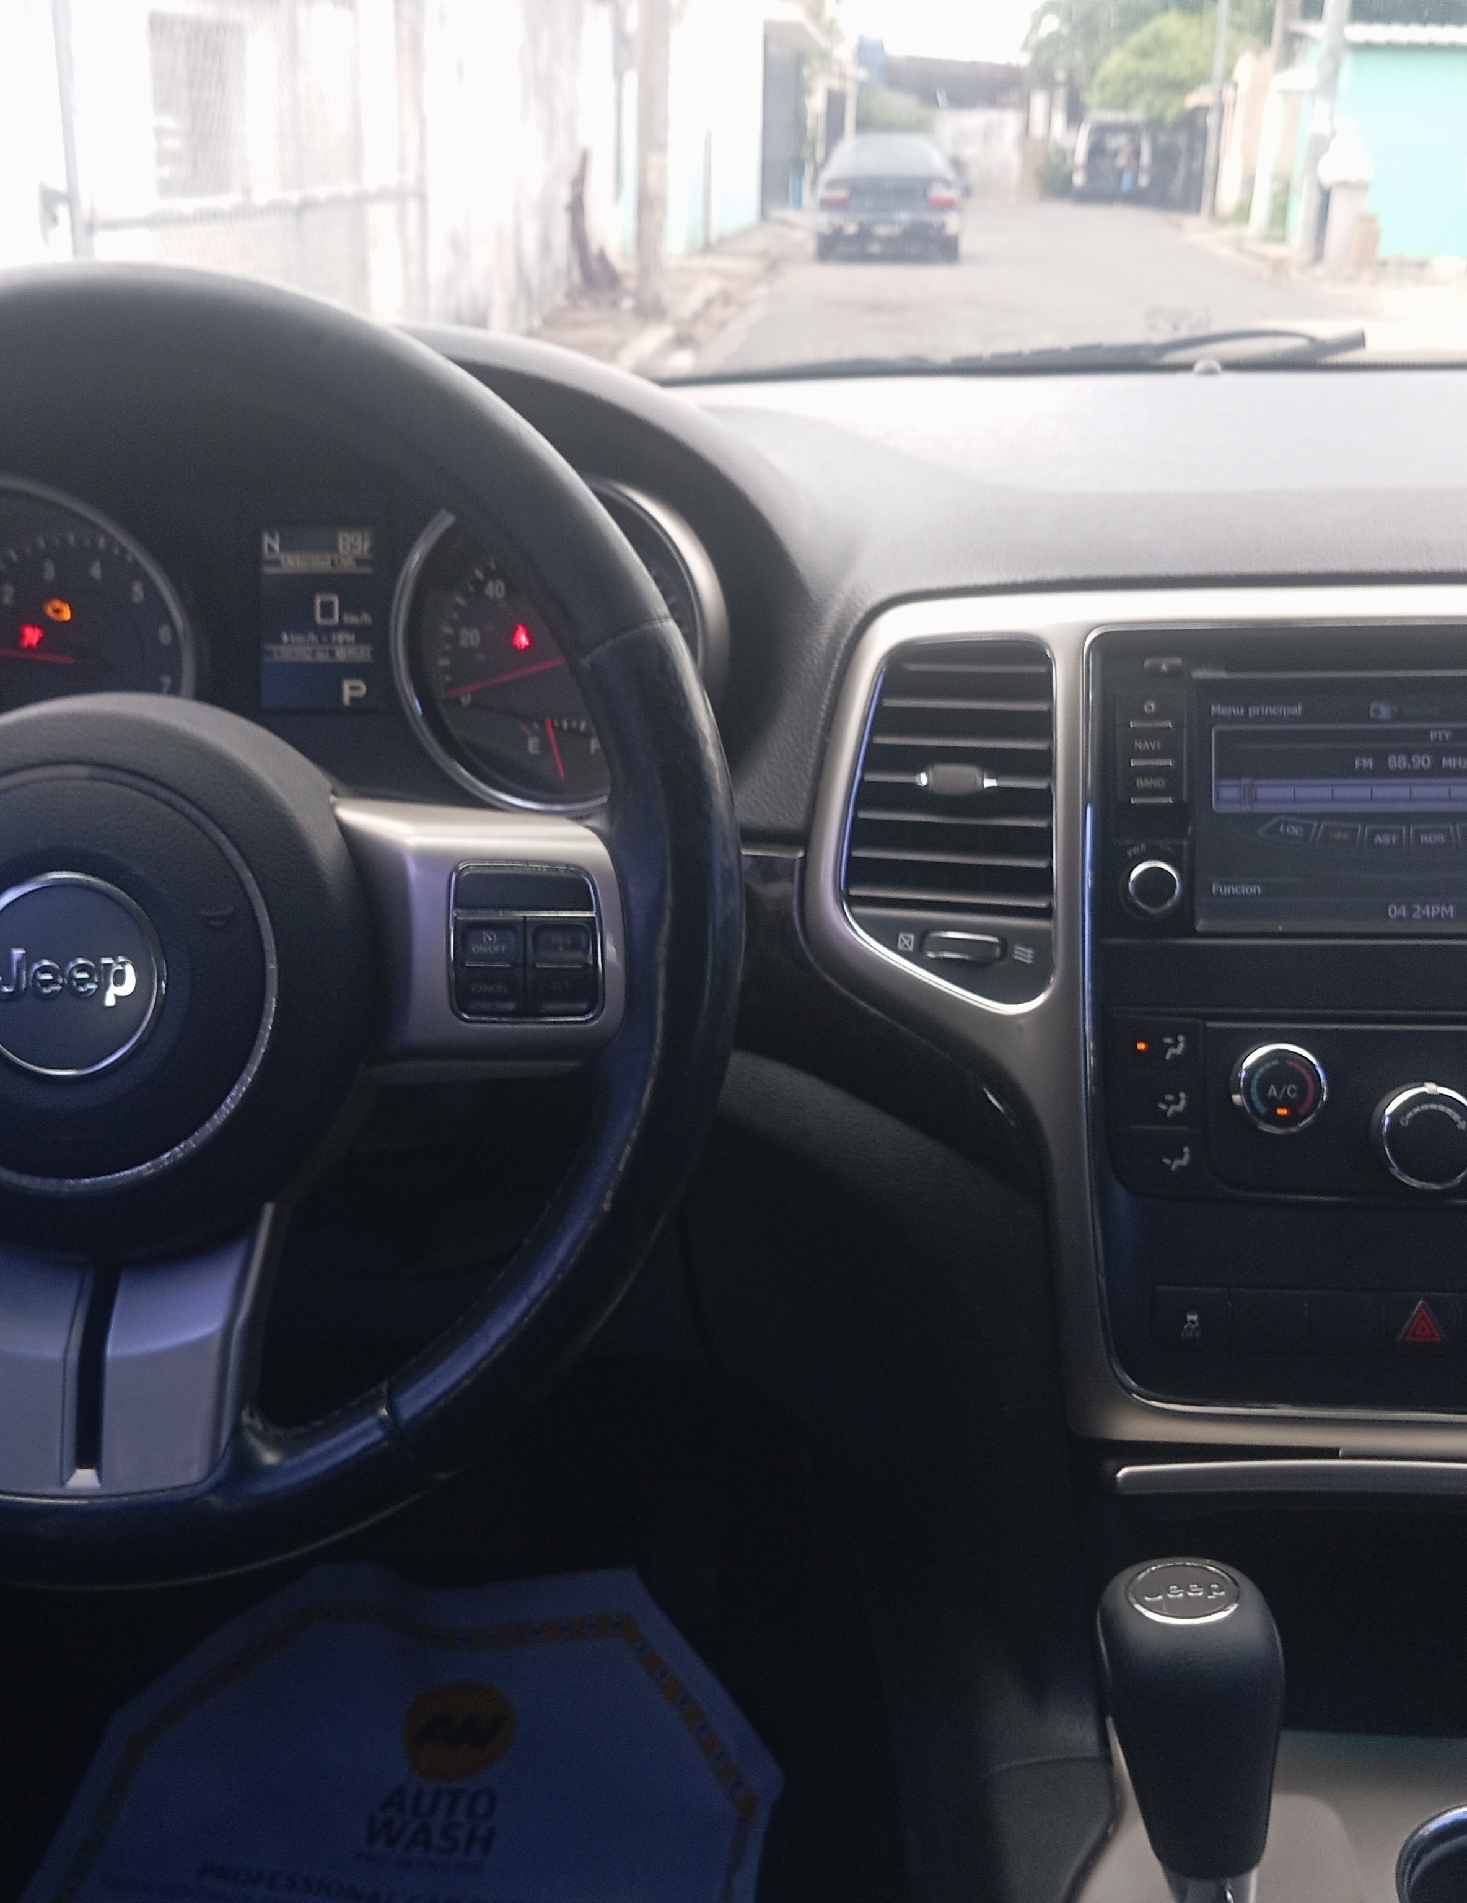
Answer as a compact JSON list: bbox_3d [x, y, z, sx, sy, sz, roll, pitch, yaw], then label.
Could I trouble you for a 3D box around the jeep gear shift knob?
[{"bbox_3d":[0.132,0.223,0.590,0.053,0.100,0.054,-5,15,7],"label":"jeep gear shift knob"}]

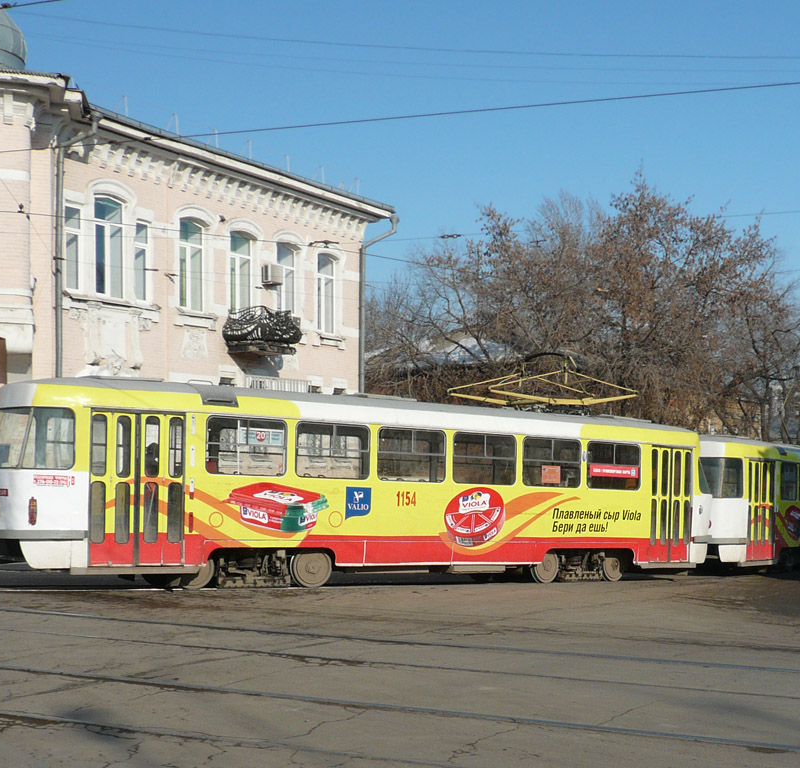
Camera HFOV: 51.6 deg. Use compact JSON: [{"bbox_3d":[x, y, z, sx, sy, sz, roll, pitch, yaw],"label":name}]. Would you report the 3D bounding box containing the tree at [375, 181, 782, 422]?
[{"bbox_3d":[5.800,-0.650,28.500,13.200,12.400,11.000,3,-5,0],"label":"tree"}]

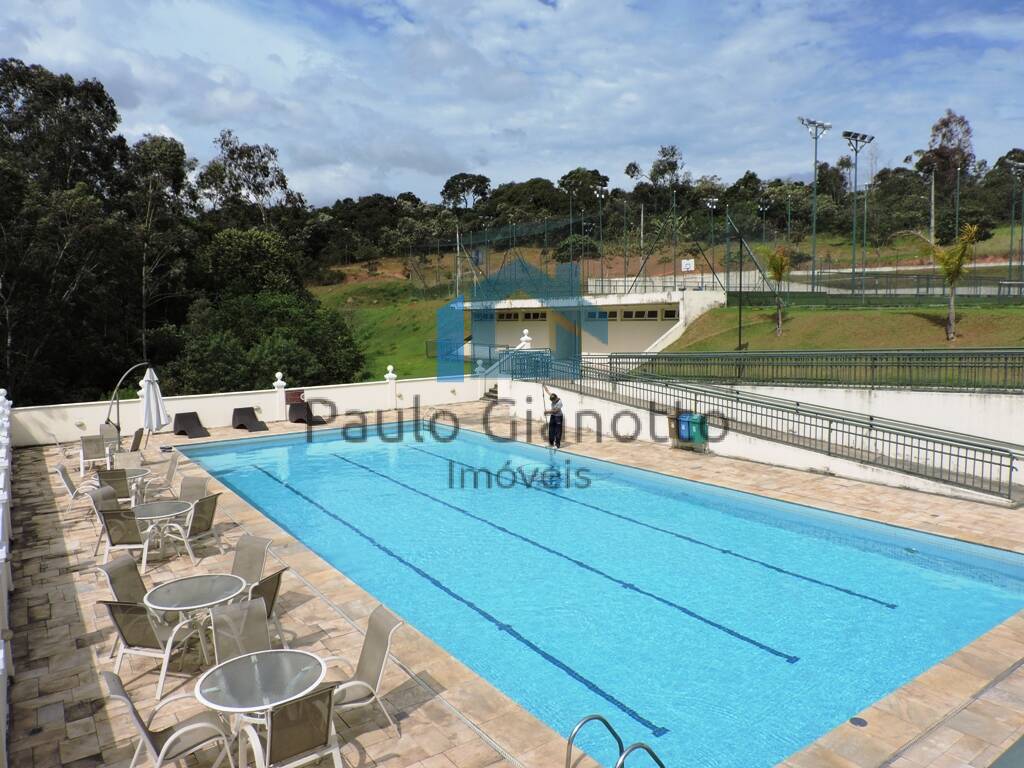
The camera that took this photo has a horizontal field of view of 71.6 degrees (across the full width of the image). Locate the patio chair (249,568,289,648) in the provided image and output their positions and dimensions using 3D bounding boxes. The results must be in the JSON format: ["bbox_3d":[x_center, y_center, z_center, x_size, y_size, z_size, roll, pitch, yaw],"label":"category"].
[{"bbox_3d":[-2.870,2.512,7.661,0.790,0.970,0.600,2,6,25],"label":"patio chair"}]

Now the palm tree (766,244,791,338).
[{"bbox_3d":[9.392,-3.254,24.842,0.950,3.158,0.950,1,6,21],"label":"palm tree"}]

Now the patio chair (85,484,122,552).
[{"bbox_3d":[-6.229,2.200,11.340,0.790,0.970,0.600,0,6,14],"label":"patio chair"}]

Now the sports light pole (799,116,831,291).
[{"bbox_3d":[13.479,-7.800,31.600,2.100,8.384,0.550,-5,7,-35],"label":"sports light pole"}]

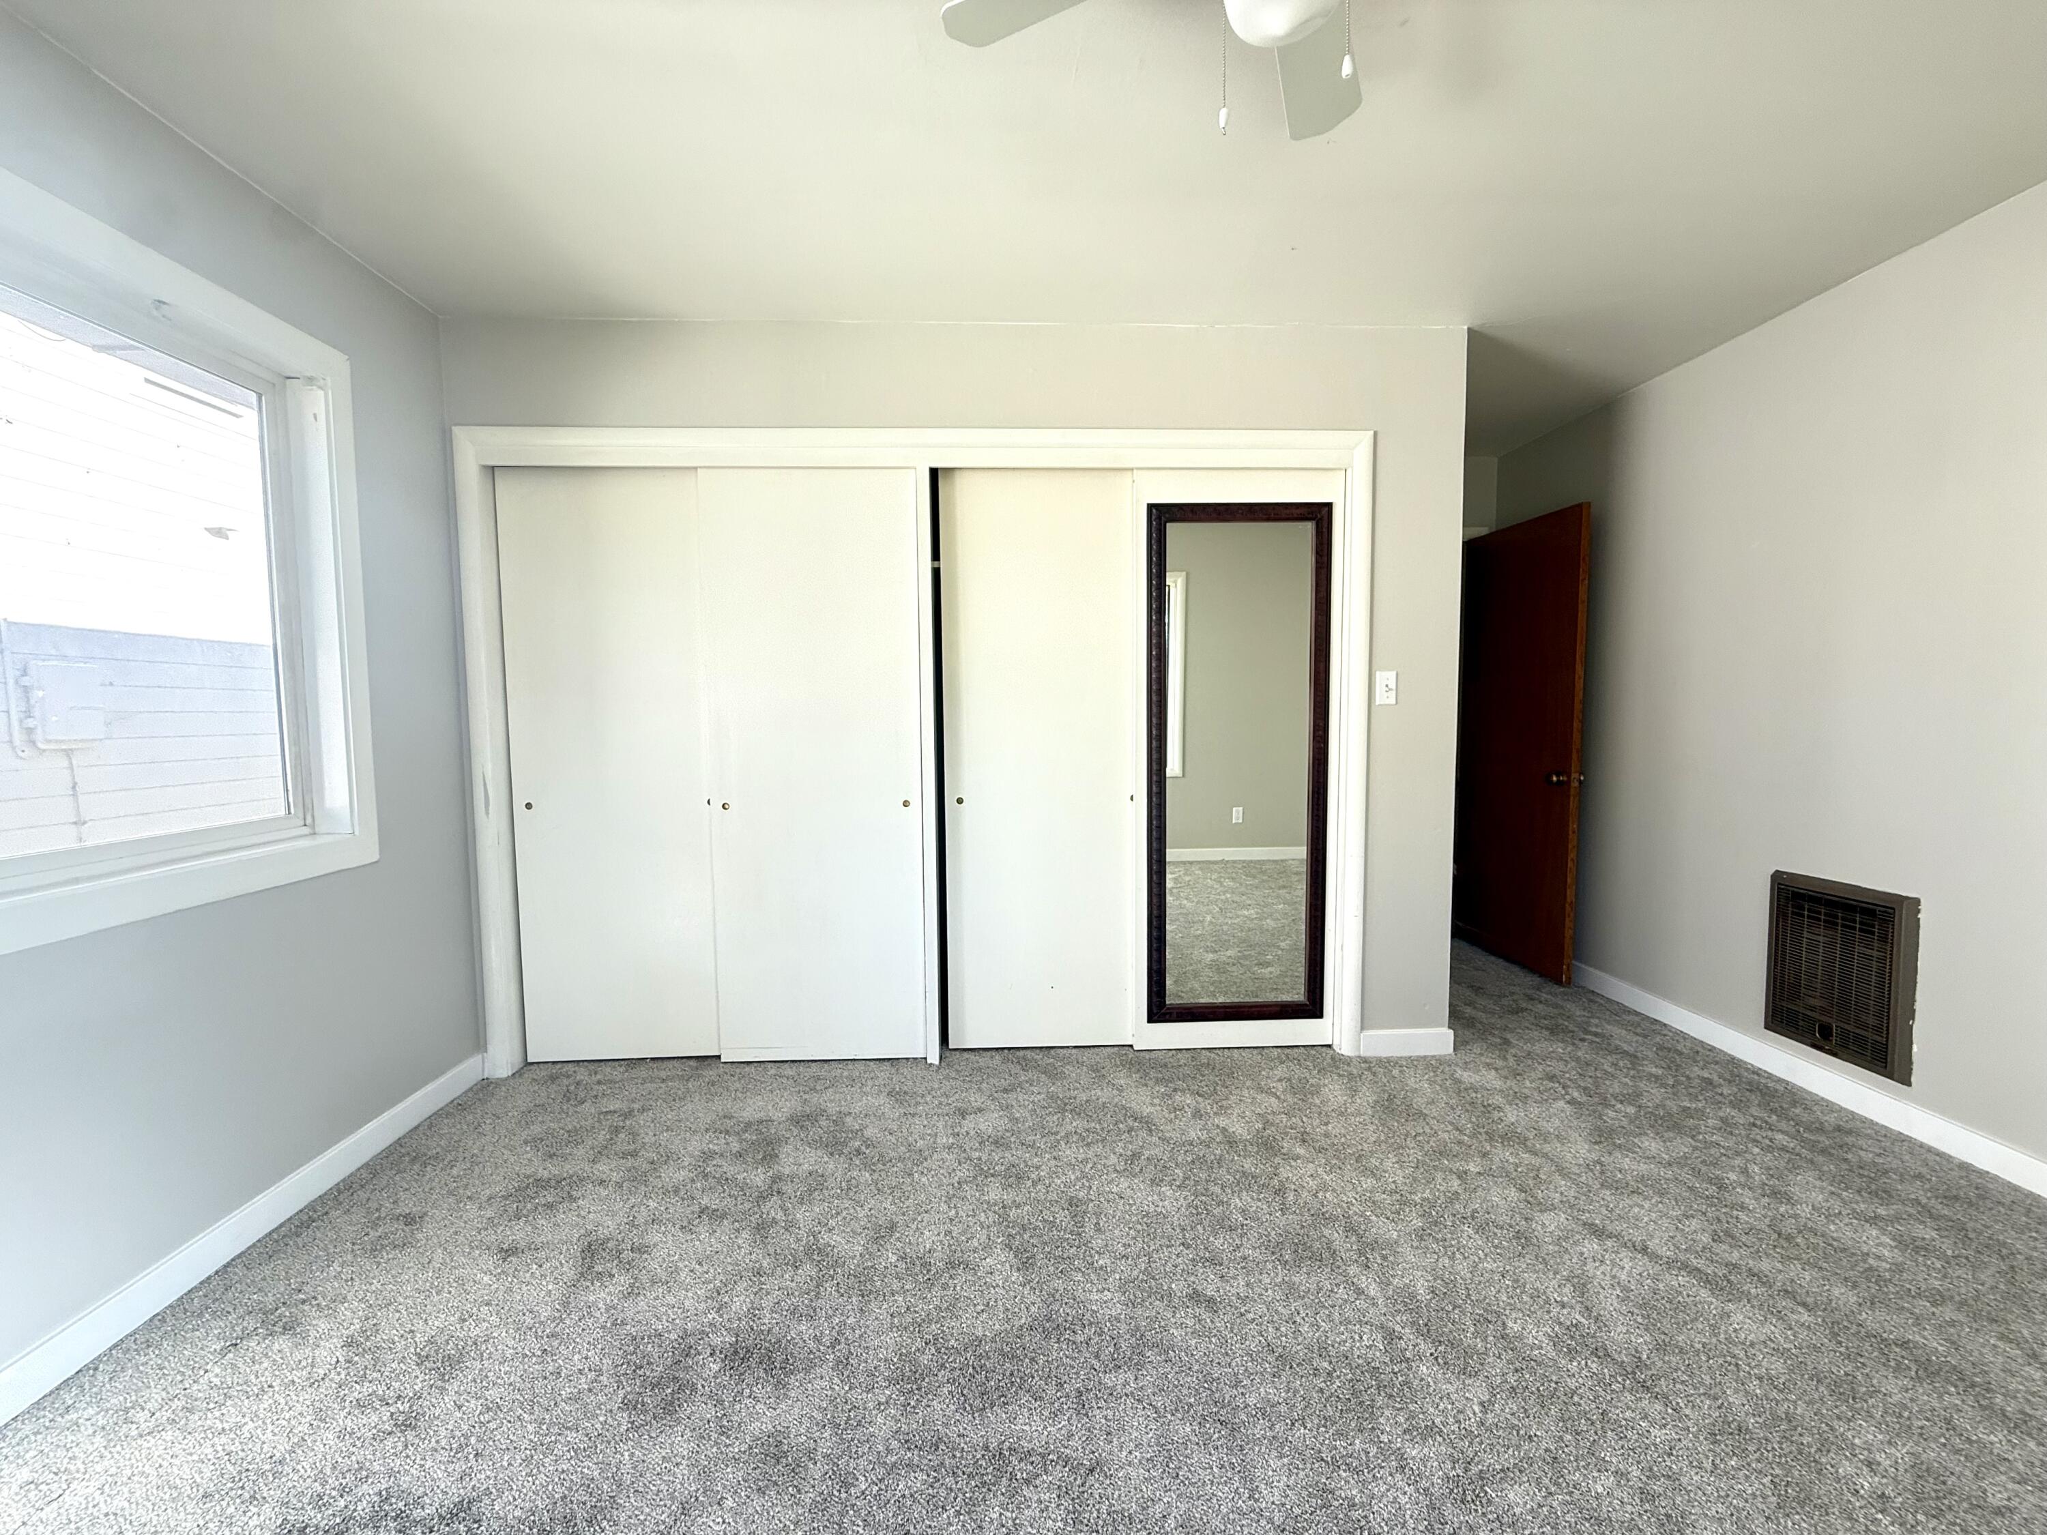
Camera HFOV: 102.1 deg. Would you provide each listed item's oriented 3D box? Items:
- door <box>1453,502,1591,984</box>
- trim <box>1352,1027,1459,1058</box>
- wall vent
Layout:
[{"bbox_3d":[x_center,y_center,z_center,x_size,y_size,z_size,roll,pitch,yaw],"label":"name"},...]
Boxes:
[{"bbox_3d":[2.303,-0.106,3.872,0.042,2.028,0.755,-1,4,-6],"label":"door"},{"bbox_3d":[1.333,0.956,2.877,0.323,0.080,0.017,-1,4,-2],"label":"trim"},{"bbox_3d":[2.441,0.612,2.489,0.043,0.516,0.401,-1,4,-2],"label":"wall vent"}]

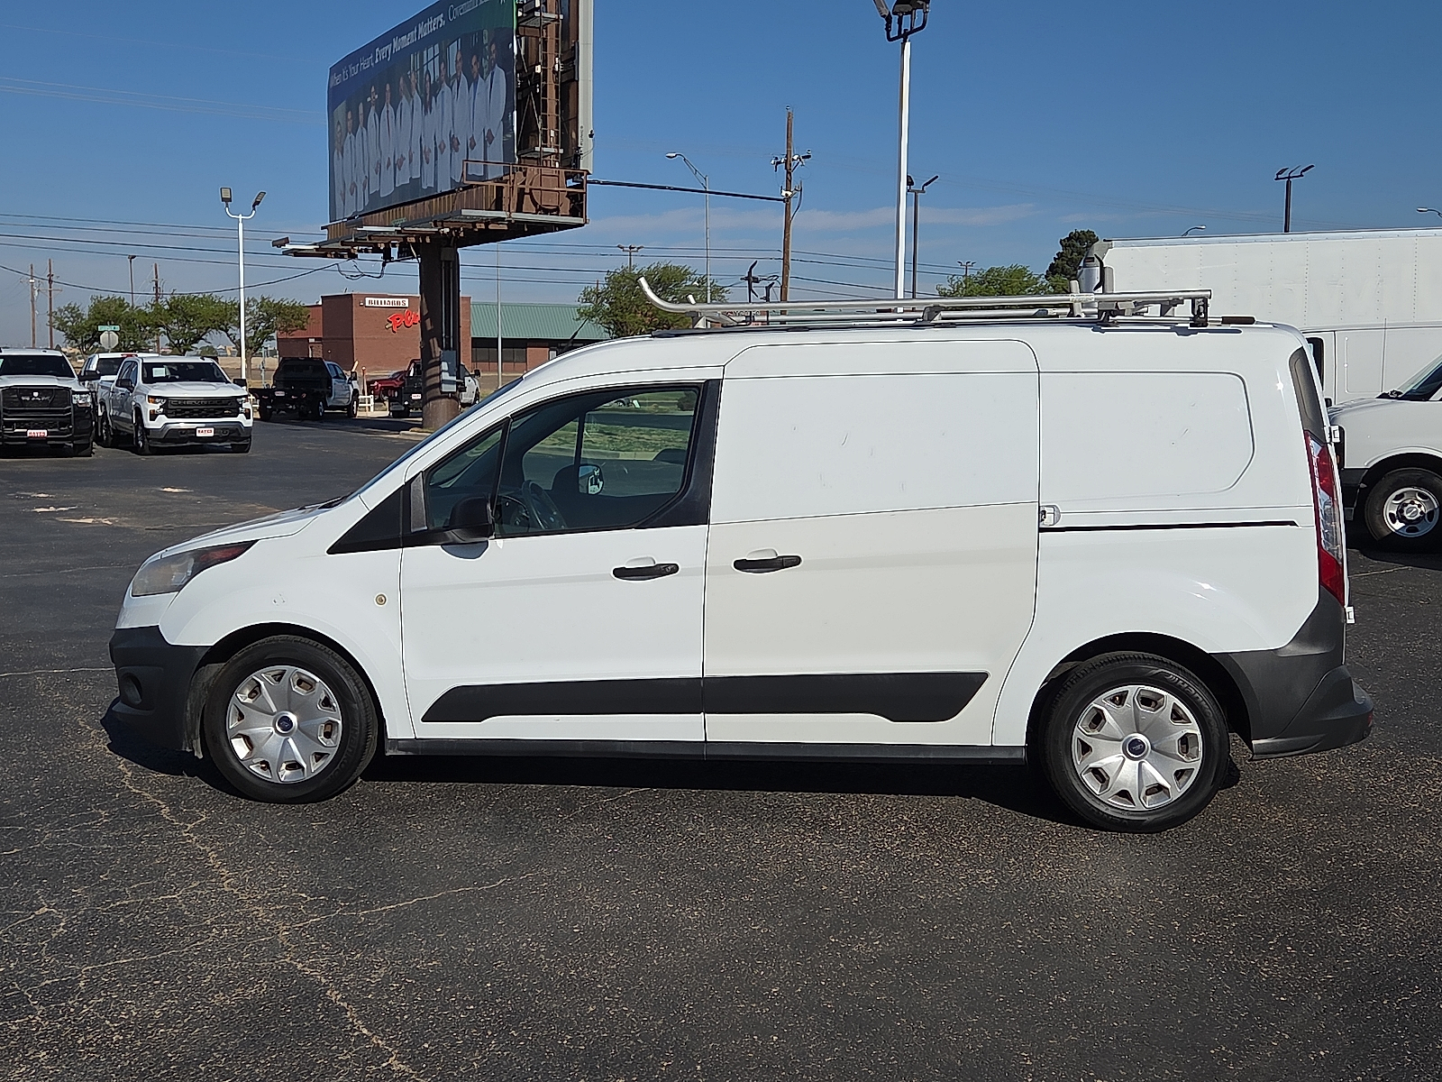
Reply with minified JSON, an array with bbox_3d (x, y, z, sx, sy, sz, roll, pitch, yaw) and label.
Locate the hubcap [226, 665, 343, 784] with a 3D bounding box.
[{"bbox_3d":[-1.597,0.671,5.971,0.440,0.440,0.070,1,6,5],"label":"hubcap"}]

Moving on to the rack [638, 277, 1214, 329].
[{"bbox_3d":[0.810,-0.975,6.780,2.130,0.220,1.350,1,6,5],"label":"rack"}]

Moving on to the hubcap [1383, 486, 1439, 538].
[{"bbox_3d":[5.880,-0.241,13.827,0.440,0.440,0.090,3,7,23],"label":"hubcap"}]

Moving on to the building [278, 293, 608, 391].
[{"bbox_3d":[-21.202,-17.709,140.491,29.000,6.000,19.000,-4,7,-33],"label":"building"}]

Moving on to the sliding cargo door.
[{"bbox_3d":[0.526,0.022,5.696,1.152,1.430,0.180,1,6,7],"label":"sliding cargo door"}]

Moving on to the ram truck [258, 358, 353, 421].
[{"bbox_3d":[-13.801,-5.149,54.233,2.200,2.000,6.100,1,6,3],"label":"ram truck"}]

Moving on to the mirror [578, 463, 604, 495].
[{"bbox_3d":[-0.666,-0.292,7.720,0.140,0.180,0.220,4,7,32],"label":"mirror"}]

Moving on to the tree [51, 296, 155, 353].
[{"bbox_3d":[-39.176,-12.749,103.000,5.900,5.540,5.610,0,6,0],"label":"tree"}]

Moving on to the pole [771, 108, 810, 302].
[{"bbox_3d":[2.494,-10.828,62.610,1.800,11.300,0.900,-4,7,-33],"label":"pole"}]

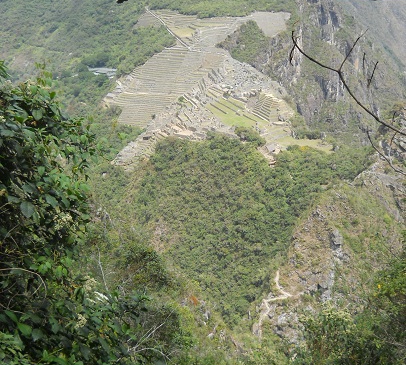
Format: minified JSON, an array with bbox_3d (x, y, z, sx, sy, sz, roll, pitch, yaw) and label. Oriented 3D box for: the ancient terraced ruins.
[{"bbox_3d":[5.000,-140.574,770.820,270.000,125.000,520.000,0,21,0],"label":"ancient terraced ruins"}]

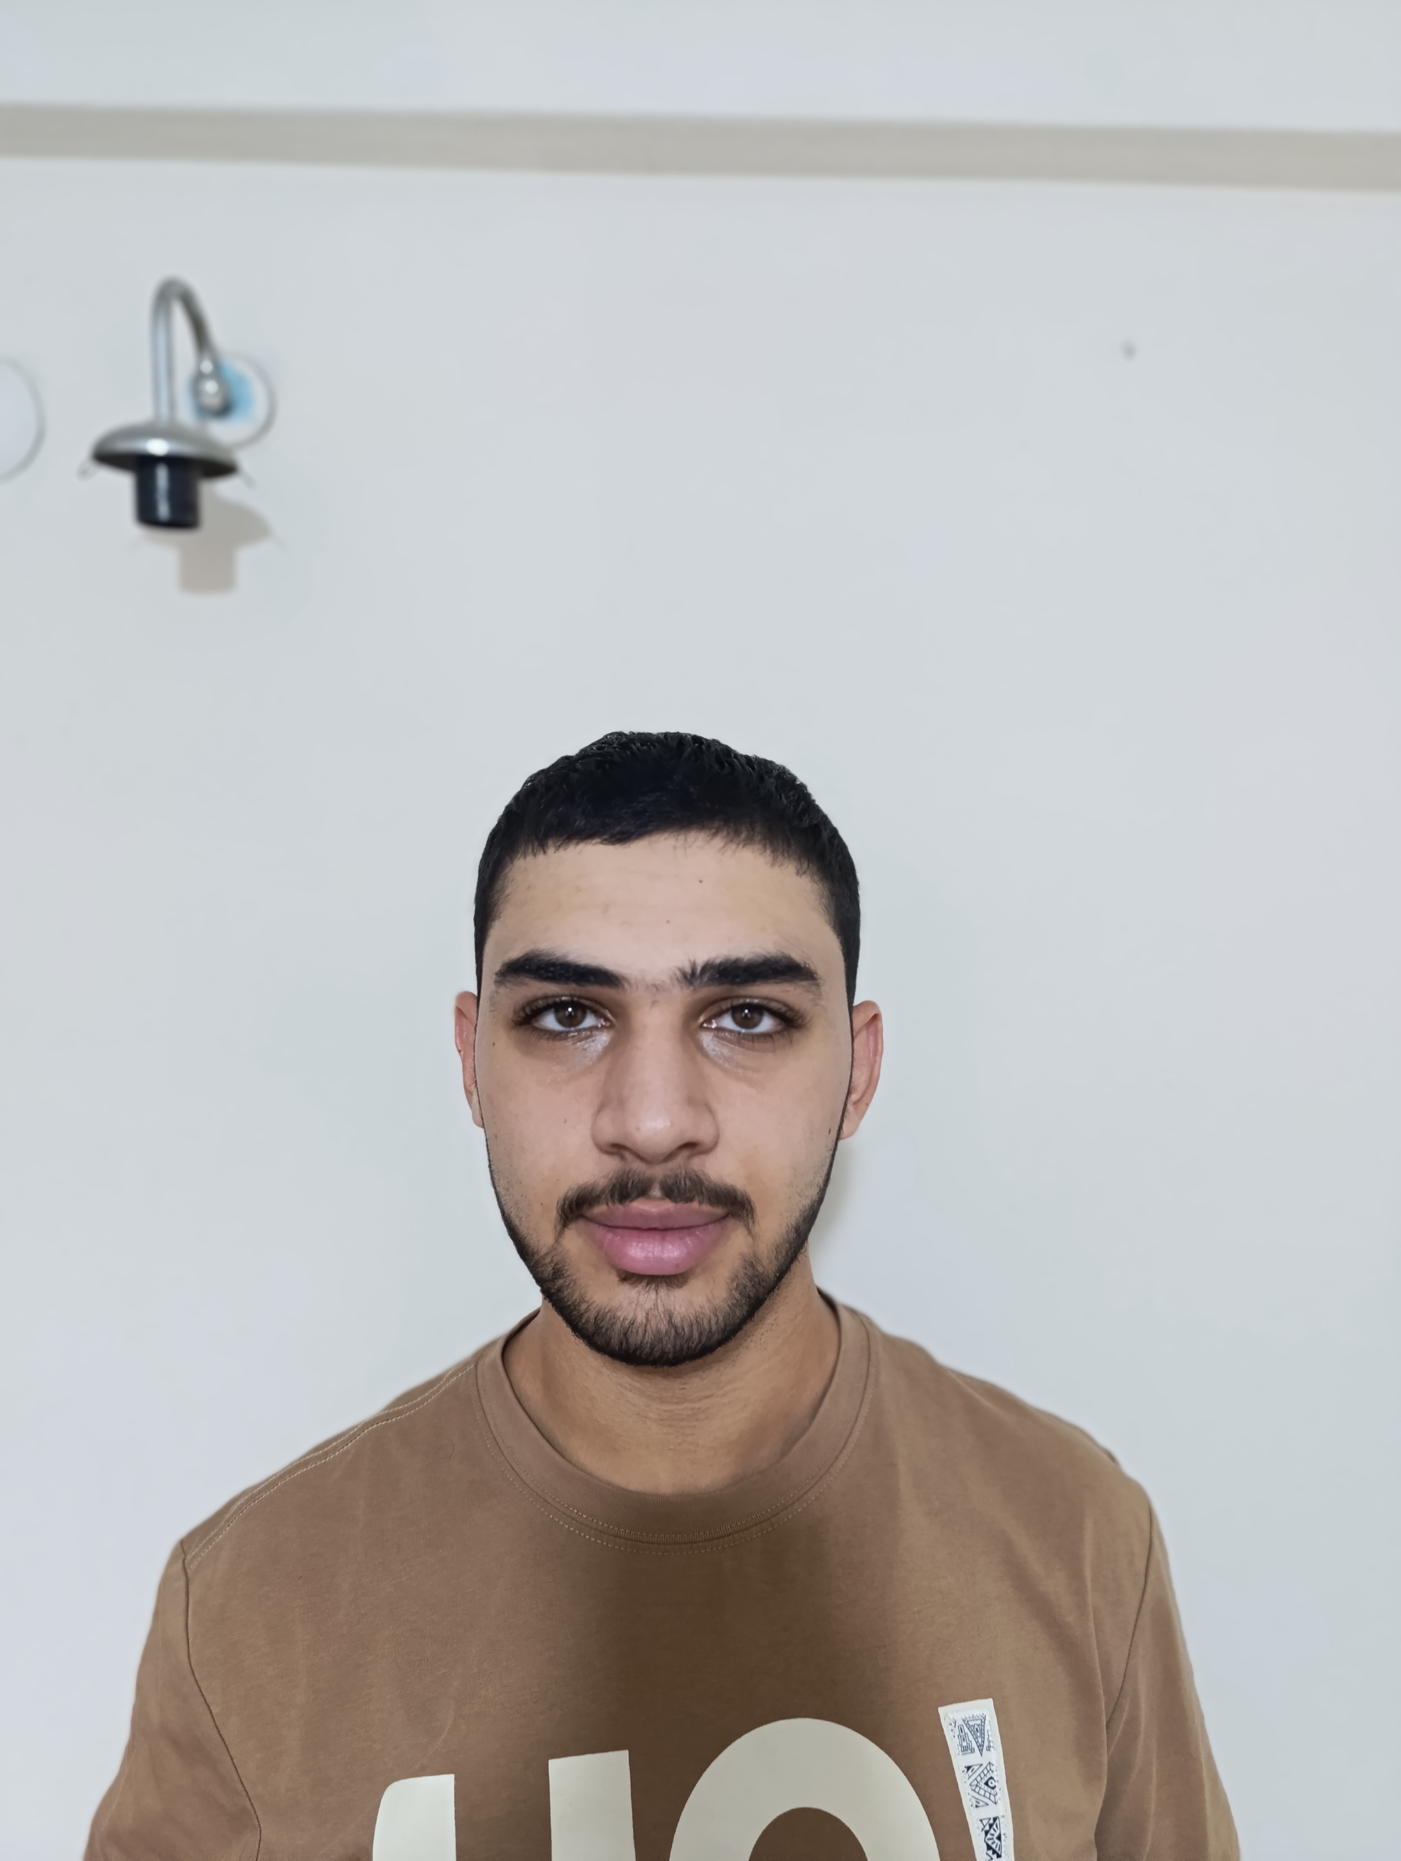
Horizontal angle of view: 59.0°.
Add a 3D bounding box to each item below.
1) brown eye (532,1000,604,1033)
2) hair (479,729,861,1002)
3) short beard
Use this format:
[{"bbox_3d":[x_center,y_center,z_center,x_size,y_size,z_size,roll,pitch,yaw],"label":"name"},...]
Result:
[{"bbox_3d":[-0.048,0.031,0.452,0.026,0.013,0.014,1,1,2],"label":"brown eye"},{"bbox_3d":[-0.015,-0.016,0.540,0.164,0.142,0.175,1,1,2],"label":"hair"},{"bbox_3d":[-0.015,0.120,0.468,0.139,0.077,0.088,1,1,2],"label":"short beard"}]

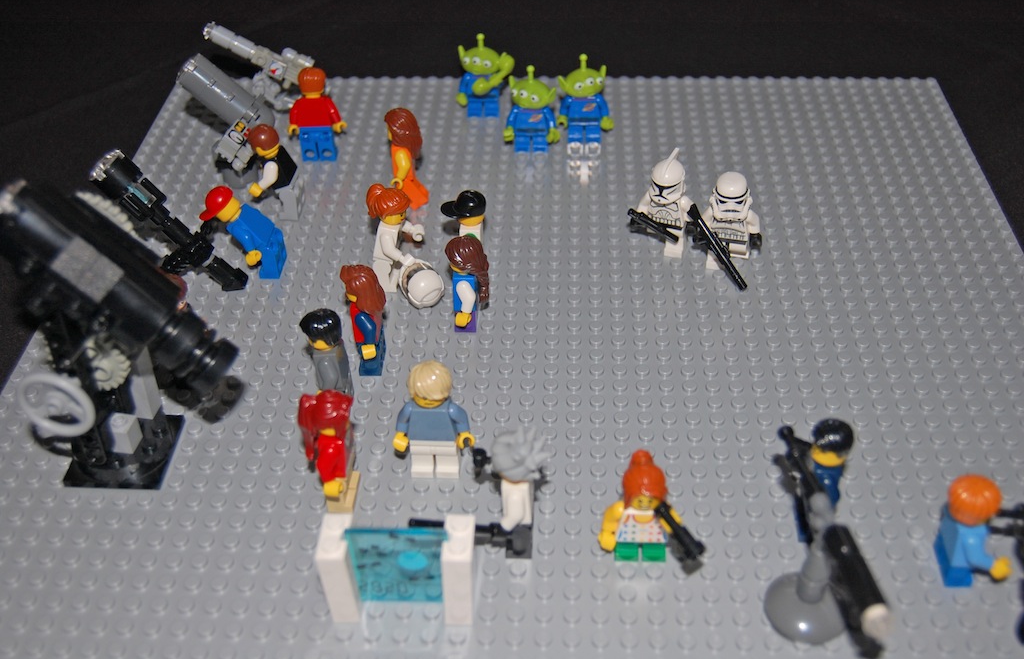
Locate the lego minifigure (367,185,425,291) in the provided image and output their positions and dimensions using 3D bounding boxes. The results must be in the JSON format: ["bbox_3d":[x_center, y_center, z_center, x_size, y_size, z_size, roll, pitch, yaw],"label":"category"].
[{"bbox_3d":[-0.045,-0.036,0.424,0.019,0.042,0.024,1,40,3],"label":"lego minifigure"}]

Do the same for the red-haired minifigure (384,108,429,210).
[{"bbox_3d":[-0.044,-0.072,0.469,0.018,0.042,0.025,1,42,3],"label":"red-haired minifigure"}]

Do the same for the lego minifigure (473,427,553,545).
[{"bbox_3d":[0.001,0.046,0.322,0.022,0.044,0.024,1,40,3],"label":"lego minifigure"}]

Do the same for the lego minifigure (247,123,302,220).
[{"bbox_3d":[-0.099,-0.067,0.466,0.019,0.041,0.025,1,40,3],"label":"lego minifigure"}]

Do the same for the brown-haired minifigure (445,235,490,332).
[{"bbox_3d":[-0.016,-0.018,0.410,0.016,0.038,0.025,1,42,3],"label":"brown-haired minifigure"}]

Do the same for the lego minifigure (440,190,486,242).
[{"bbox_3d":[-0.018,-0.035,0.425,0.017,0.042,0.025,1,40,3],"label":"lego minifigure"}]

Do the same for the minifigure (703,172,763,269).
[{"bbox_3d":[0.085,-0.044,0.429,0.024,0.041,0.016,1,40,3],"label":"minifigure"}]

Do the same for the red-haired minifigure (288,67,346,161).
[{"bbox_3d":[-0.089,-0.097,0.500,0.026,0.043,0.013,1,40,3],"label":"red-haired minifigure"}]

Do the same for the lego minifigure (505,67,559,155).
[{"bbox_3d":[0.009,-0.099,0.499,0.026,0.043,0.013,1,40,3],"label":"lego minifigure"}]

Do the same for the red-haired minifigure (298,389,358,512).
[{"bbox_3d":[-0.056,0.038,0.345,0.018,0.044,0.025,1,42,3],"label":"red-haired minifigure"}]

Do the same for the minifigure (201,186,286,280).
[{"bbox_3d":[-0.106,-0.039,0.437,0.030,0.038,0.025,1,40,3],"label":"minifigure"}]

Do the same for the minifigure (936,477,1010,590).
[{"bbox_3d":[0.131,0.056,0.311,0.019,0.035,0.024,1,40,3],"label":"minifigure"}]

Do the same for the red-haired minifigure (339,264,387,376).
[{"bbox_3d":[-0.050,-0.004,0.387,0.016,0.042,0.024,1,40,3],"label":"red-haired minifigure"}]

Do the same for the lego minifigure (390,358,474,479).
[{"bbox_3d":[-0.025,0.029,0.349,0.026,0.043,0.013,1,40,3],"label":"lego minifigure"}]

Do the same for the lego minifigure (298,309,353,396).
[{"bbox_3d":[-0.062,0.011,0.372,0.014,0.043,0.025,1,40,3],"label":"lego minifigure"}]

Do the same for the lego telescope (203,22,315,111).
[{"bbox_3d":[-0.119,-0.130,0.535,0.055,0.044,0.022,1,42,3],"label":"lego telescope"}]

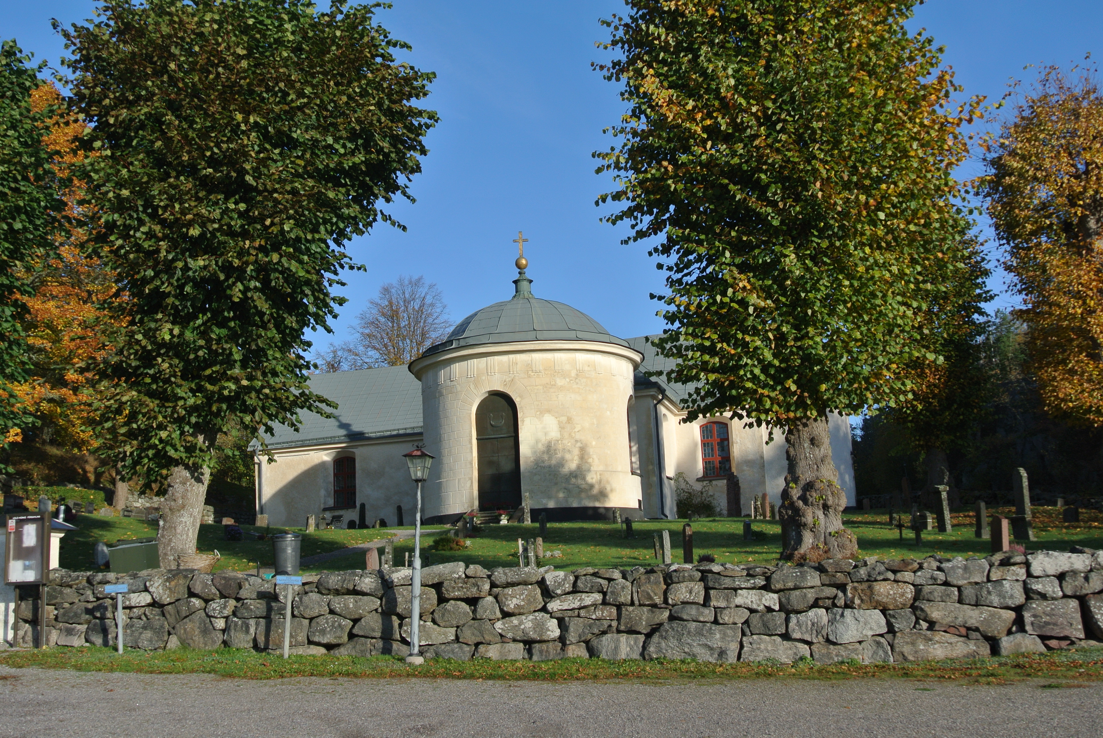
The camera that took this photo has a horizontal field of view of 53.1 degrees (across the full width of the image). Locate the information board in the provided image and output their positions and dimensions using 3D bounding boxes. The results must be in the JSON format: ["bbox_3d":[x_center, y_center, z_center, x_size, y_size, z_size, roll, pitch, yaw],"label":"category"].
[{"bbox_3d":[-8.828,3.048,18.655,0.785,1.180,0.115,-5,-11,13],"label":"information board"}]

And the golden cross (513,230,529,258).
[{"bbox_3d":[-1.379,-5.850,51.482,0.732,1.238,0.130,-5,-11,15],"label":"golden cross"}]

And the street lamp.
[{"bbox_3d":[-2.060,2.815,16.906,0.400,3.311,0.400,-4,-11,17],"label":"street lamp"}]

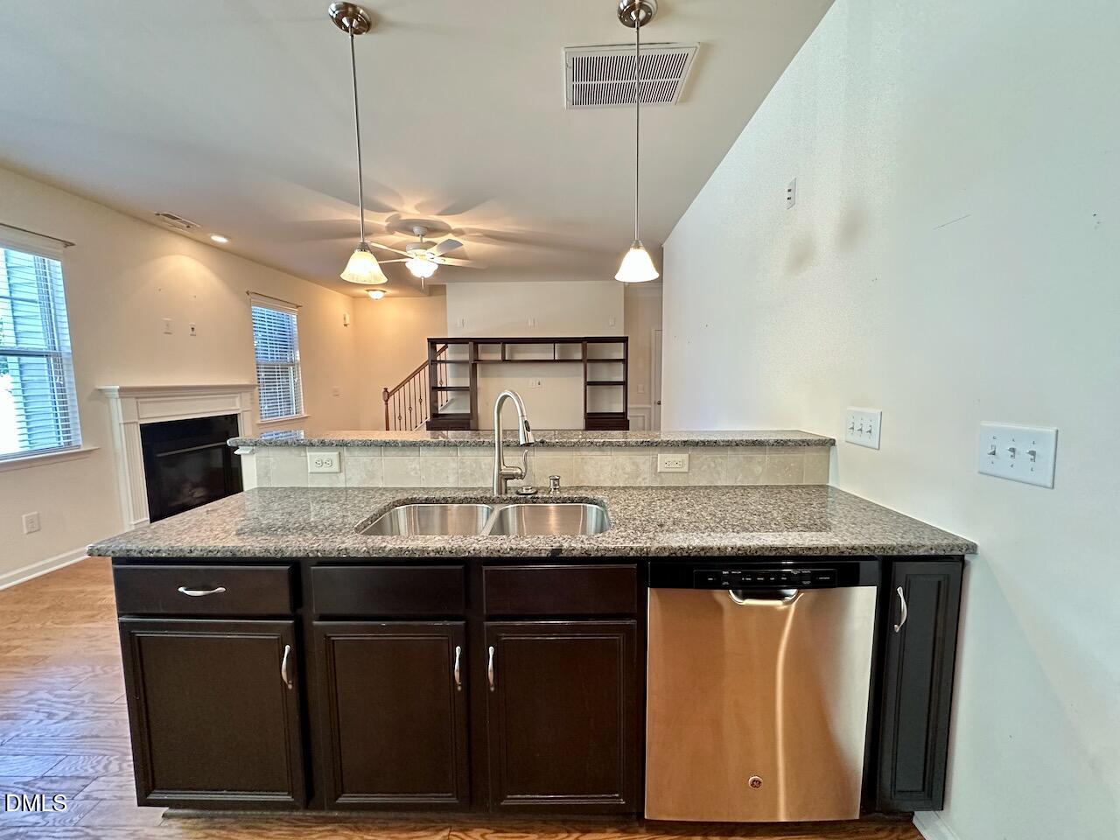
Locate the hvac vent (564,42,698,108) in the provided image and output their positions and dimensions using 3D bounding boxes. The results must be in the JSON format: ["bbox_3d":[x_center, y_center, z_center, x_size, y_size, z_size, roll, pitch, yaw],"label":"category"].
[{"bbox_3d":[0.318,-1.636,2.198,0.586,0.025,0.455,0,5,1],"label":"hvac vent"}]

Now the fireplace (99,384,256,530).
[{"bbox_3d":[-3.588,0.316,4.455,0.198,1.298,1.584,0,5,1],"label":"fireplace"}]

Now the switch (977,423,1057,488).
[{"bbox_3d":[1.039,0.077,1.045,0.016,0.124,0.174,0,5,1],"label":"switch"}]

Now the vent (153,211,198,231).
[{"bbox_3d":[-3.464,-1.777,4.059,0.218,0.025,0.396,0,5,1],"label":"vent"}]

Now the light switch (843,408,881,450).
[{"bbox_3d":[1.053,0.027,1.589,0.016,0.124,0.176,0,5,1],"label":"light switch"}]

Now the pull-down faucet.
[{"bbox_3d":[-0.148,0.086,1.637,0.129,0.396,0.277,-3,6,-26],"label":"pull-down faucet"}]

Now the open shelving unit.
[{"bbox_3d":[-0.441,-0.220,6.594,2.841,1.913,0.475,0,5,1],"label":"open shelving unit"}]

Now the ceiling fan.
[{"bbox_3d":[-1.336,-1.599,4.361,1.247,0.475,1.247,0,5,1],"label":"ceiling fan"}]

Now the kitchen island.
[{"bbox_3d":[-0.078,0.748,1.535,2.285,0.905,0.668,0,5,1],"label":"kitchen island"}]

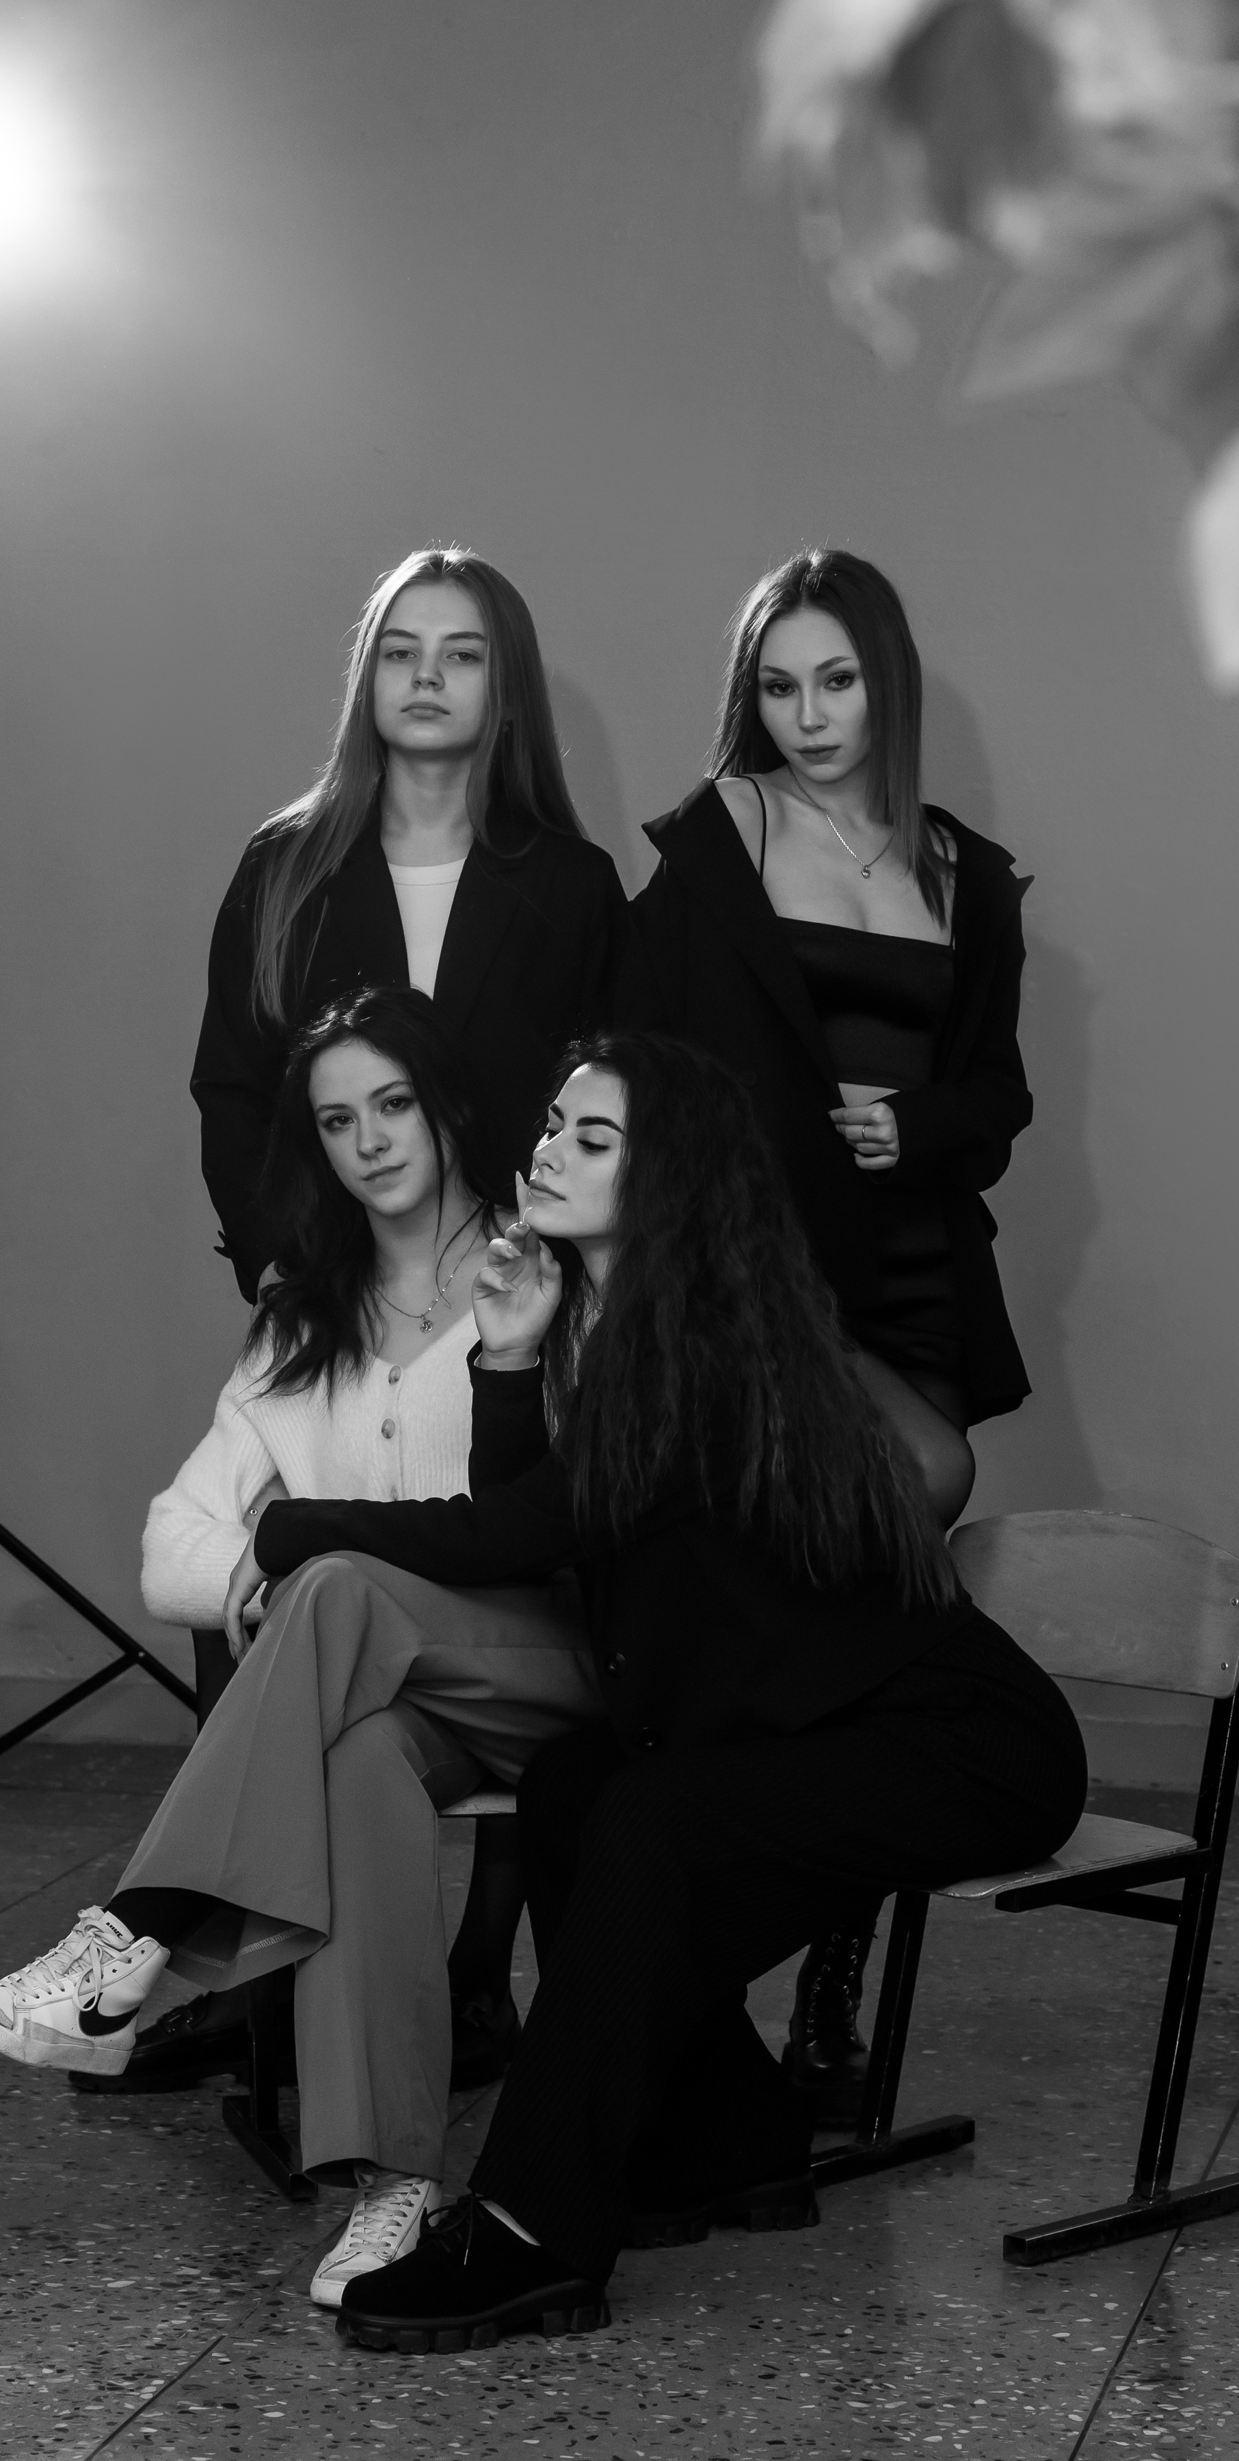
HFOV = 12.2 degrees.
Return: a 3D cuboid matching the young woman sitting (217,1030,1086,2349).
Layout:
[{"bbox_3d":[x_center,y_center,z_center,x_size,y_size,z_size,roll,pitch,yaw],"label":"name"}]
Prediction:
[{"bbox_3d":[0.055,0.413,5.727,0.860,1.210,0.500,-2,5,-28],"label":"young woman sitting"}]

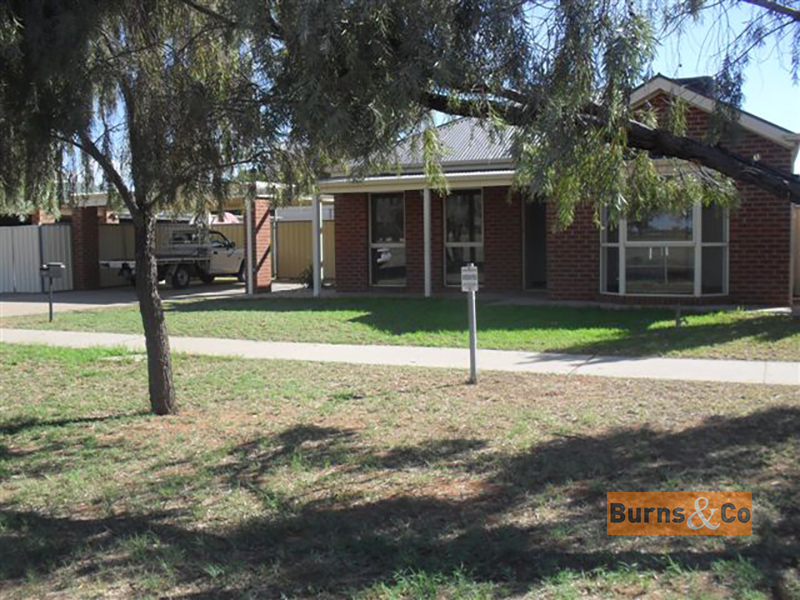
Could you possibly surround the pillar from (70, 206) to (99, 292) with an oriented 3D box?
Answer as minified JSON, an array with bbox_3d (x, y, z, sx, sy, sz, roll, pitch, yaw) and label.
[{"bbox_3d":[-8.426,-1.381,21.699,0.340,2.220,0.620,1,5,21],"label":"pillar"}]

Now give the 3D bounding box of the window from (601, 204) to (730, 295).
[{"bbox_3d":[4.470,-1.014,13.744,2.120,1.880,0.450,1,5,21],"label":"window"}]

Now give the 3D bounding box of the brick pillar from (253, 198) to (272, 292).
[{"bbox_3d":[-3.318,-1.263,18.809,0.330,2.120,0.620,1,5,21],"label":"brick pillar"}]

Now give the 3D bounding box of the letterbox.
[{"bbox_3d":[-6.002,-0.514,14.000,0.240,0.250,0.330,1,5,21],"label":"letterbox"}]

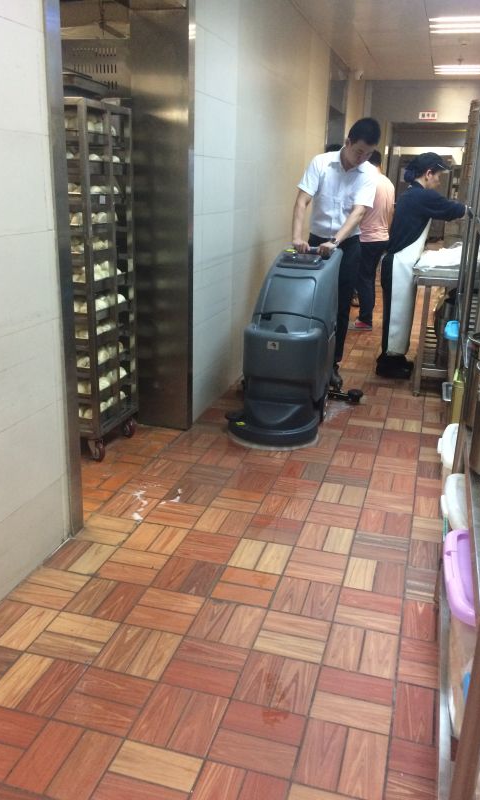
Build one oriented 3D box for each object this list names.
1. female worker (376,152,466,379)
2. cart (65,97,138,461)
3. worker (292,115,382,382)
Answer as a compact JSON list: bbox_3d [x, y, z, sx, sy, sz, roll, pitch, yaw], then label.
[{"bbox_3d":[1.271,-0.908,4.641,0.530,1.520,0.450,5,18,12],"label":"female worker"},{"bbox_3d":[-0.874,-0.553,3.222,0.600,1.610,0.480,6,18,15],"label":"cart"},{"bbox_3d":[0.592,-0.891,4.277,0.520,1.680,0.480,10,19,25],"label":"worker"}]

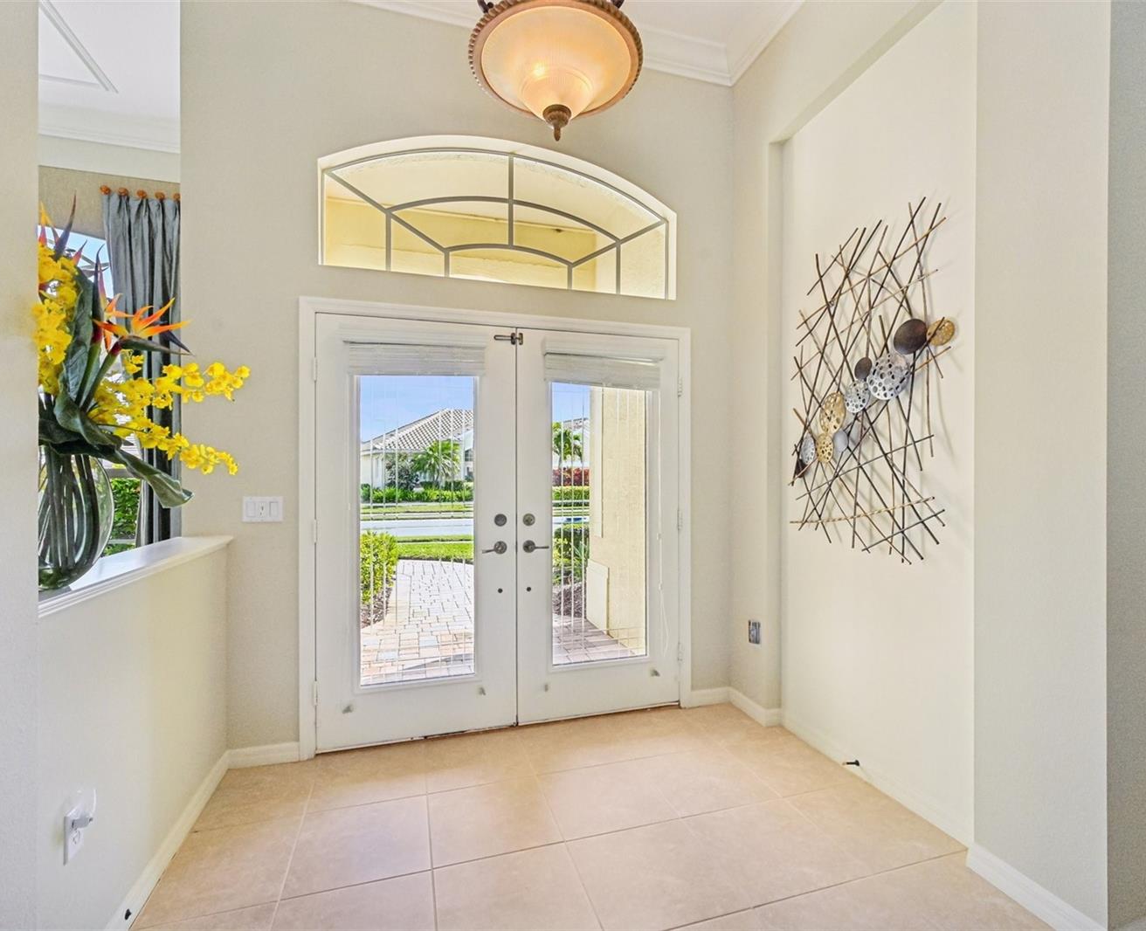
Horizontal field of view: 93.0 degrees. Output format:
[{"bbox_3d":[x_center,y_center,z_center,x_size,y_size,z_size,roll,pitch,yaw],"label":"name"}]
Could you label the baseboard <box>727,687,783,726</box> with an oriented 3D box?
[{"bbox_3d":[0.982,1.291,2.930,0.110,0.088,0.310,0,0,-17],"label":"baseboard"}]

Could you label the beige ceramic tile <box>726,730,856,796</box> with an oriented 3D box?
[{"bbox_3d":[0.962,1.335,2.442,0.380,0.010,0.430,0,0,-17],"label":"beige ceramic tile"}]

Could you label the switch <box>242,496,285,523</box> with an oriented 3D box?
[{"bbox_3d":[-1.373,0.195,2.405,0.160,0.112,0.011,0,0,-17],"label":"switch"}]

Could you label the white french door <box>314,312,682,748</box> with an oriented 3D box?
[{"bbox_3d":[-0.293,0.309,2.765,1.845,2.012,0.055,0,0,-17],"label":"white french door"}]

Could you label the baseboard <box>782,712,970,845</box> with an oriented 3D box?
[{"bbox_3d":[1.217,1.285,2.319,0.016,0.090,0.980,0,0,-17],"label":"baseboard"}]

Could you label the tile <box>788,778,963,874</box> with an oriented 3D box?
[{"bbox_3d":[1.101,1.341,2.033,0.408,0.012,0.432,0,0,-17],"label":"tile"}]

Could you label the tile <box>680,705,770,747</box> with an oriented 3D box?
[{"bbox_3d":[0.793,1.336,2.837,0.285,0.010,0.412,0,0,-17],"label":"tile"}]

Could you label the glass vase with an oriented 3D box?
[{"bbox_3d":[-1.280,0.120,1.330,0.240,0.345,0.240,0,0,-17],"label":"glass vase"}]

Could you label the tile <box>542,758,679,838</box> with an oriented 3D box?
[{"bbox_3d":[0.127,1.334,2.190,0.447,0.010,0.430,0,0,-17],"label":"tile"}]

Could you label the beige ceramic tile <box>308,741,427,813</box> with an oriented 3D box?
[{"bbox_3d":[-0.869,1.337,2.354,0.452,0.012,0.447,0,0,-17],"label":"beige ceramic tile"}]

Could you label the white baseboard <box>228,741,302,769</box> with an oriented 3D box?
[{"bbox_3d":[-1.367,1.287,2.408,0.293,0.088,0.015,0,0,-17],"label":"white baseboard"}]

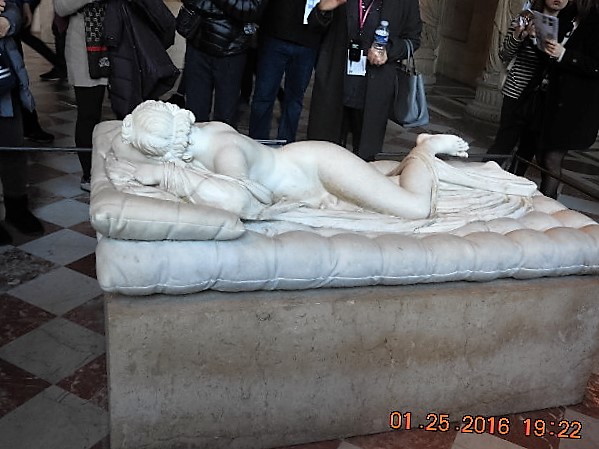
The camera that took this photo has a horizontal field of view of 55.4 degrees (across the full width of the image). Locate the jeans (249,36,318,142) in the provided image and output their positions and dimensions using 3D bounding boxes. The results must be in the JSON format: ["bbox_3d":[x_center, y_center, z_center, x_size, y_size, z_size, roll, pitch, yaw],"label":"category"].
[{"bbox_3d":[-0.132,-0.678,3.682,0.430,1.030,0.290,3,23,-9],"label":"jeans"}]

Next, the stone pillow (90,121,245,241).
[{"bbox_3d":[-0.425,-0.166,1.725,0.374,0.146,0.780,-1,24,-19],"label":"stone pillow"}]

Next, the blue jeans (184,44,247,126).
[{"bbox_3d":[-0.534,-0.599,3.501,0.400,0.950,0.270,3,23,-9],"label":"blue jeans"}]

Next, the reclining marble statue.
[{"bbox_3d":[0.168,-0.234,1.869,1.522,0.311,0.580,-1,24,-19],"label":"reclining marble statue"}]

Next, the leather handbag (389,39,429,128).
[{"bbox_3d":[0.701,-0.877,3.535,0.165,0.490,0.280,-2,24,-20],"label":"leather handbag"}]

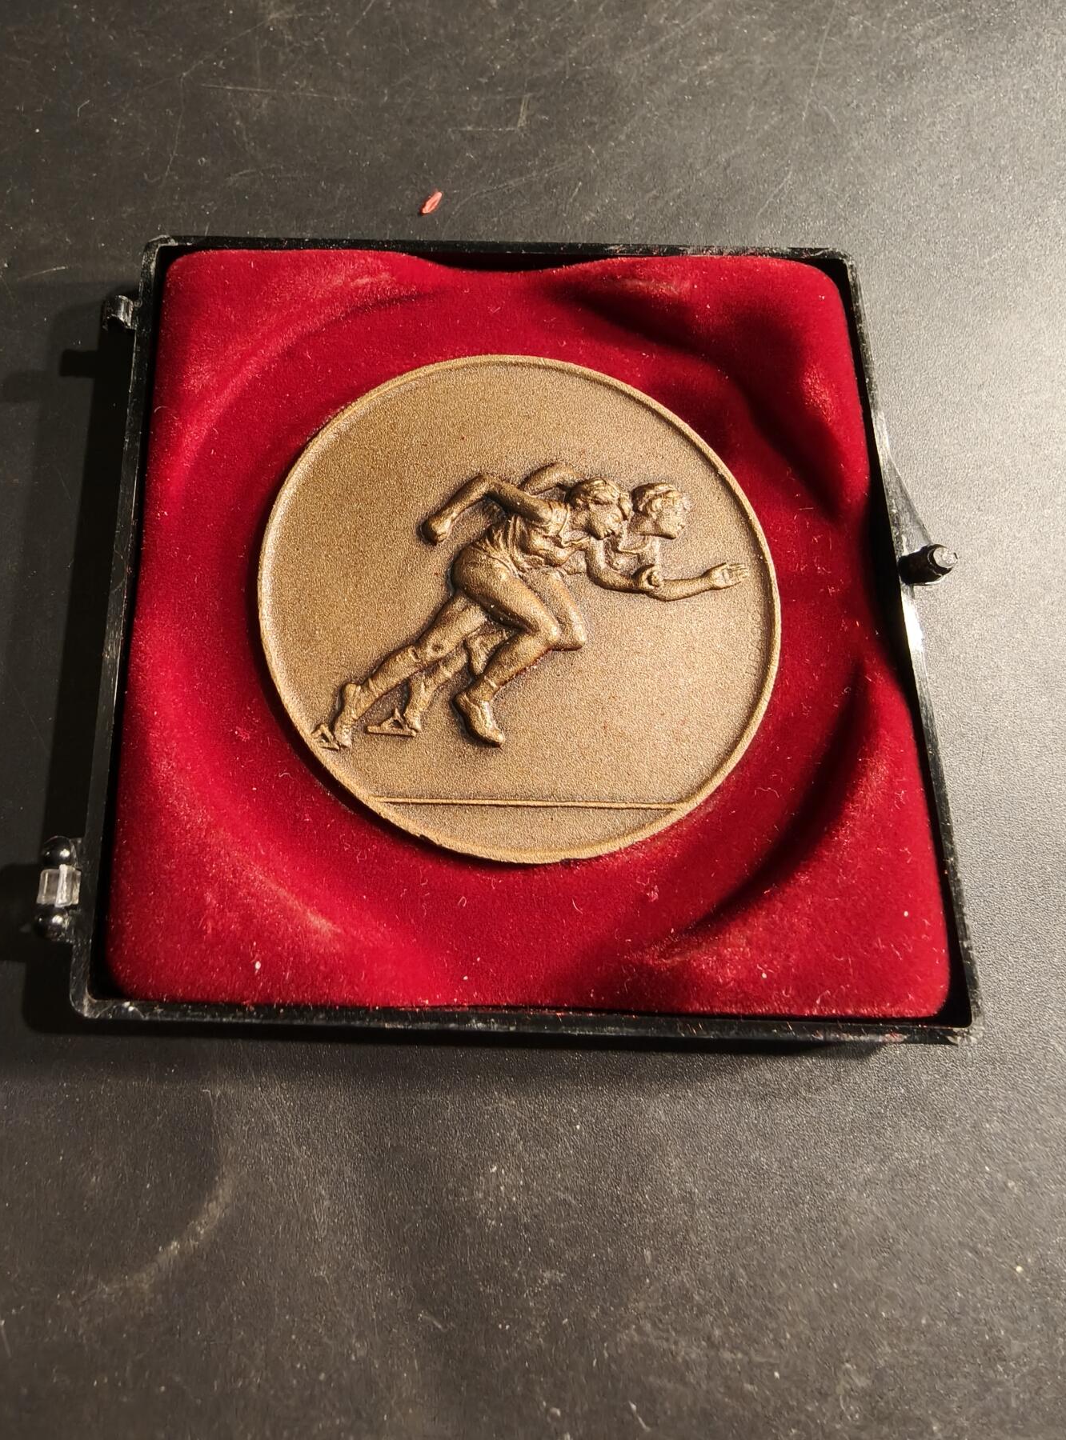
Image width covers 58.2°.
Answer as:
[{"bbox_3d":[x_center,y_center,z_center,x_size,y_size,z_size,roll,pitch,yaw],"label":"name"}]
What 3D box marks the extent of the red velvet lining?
[{"bbox_3d":[-0.001,-0.013,0.113,0.086,0.010,0.088,1,73,-2],"label":"red velvet lining"}]

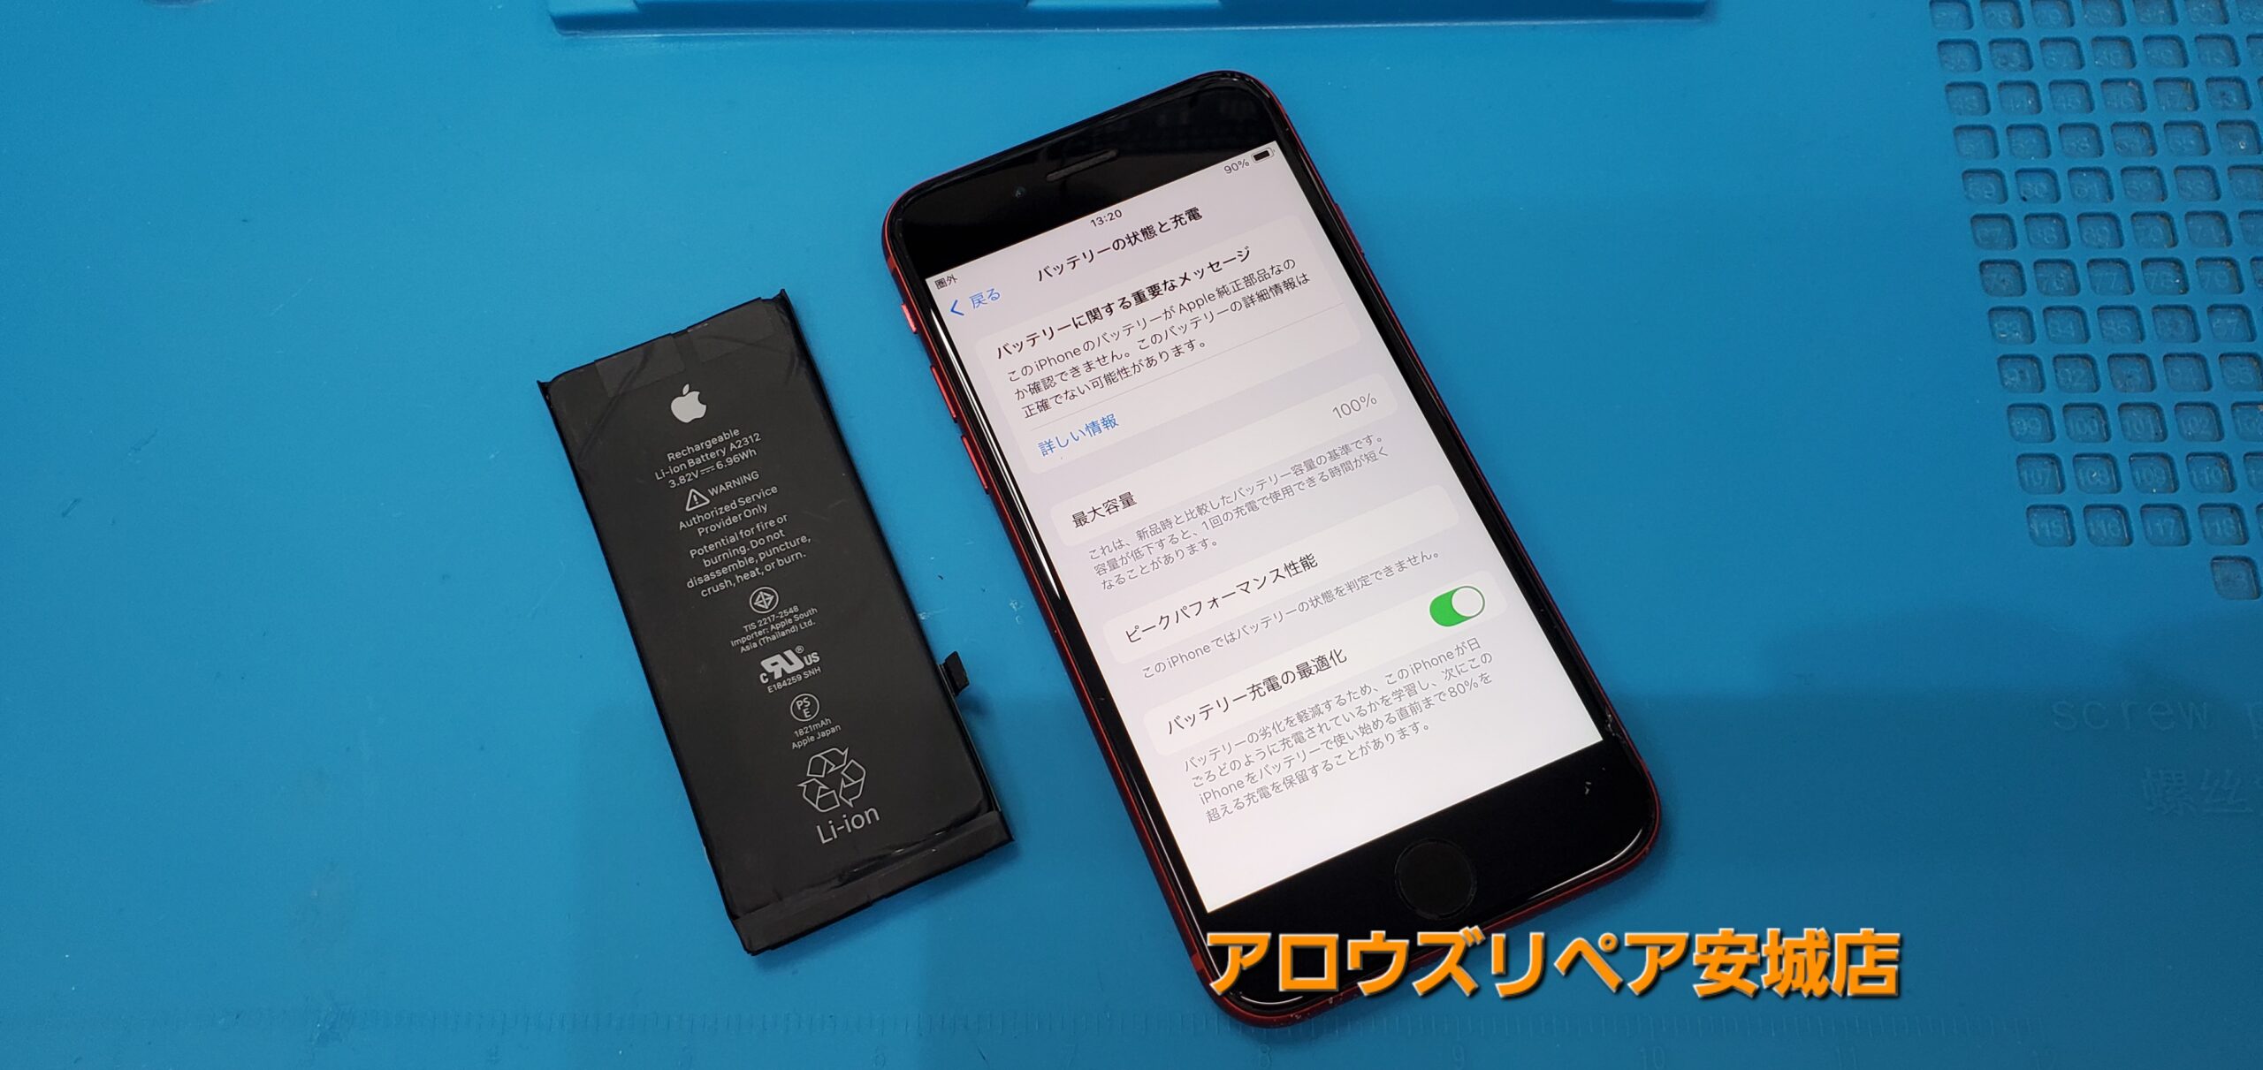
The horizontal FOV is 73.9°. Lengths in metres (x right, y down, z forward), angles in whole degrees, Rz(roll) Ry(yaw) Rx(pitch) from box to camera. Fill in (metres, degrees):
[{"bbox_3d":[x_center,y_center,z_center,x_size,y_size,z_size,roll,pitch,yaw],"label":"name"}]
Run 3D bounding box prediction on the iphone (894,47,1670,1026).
[{"bbox_3d":[0.016,-0.005,0.219,0.067,0.007,0.138,-23,70,-6],"label":"iphone"}]

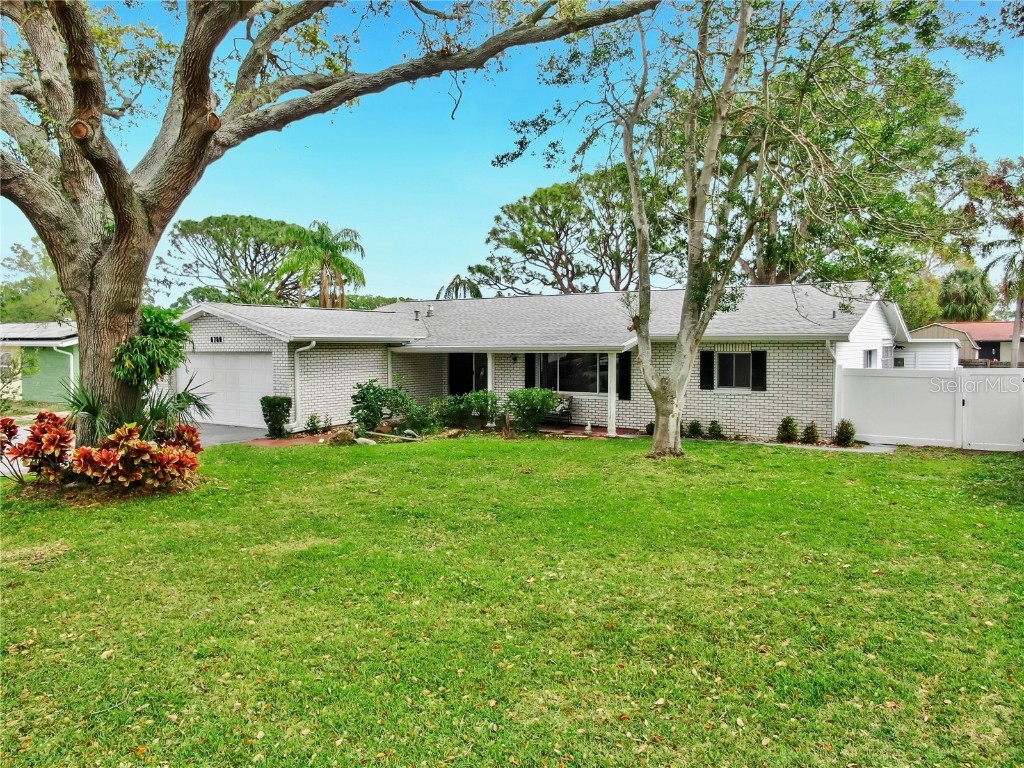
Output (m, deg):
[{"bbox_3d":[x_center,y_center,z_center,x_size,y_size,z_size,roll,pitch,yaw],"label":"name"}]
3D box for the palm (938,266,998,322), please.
[{"bbox_3d":[29.383,-3.911,45.865,3.890,7.300,3.890,0,3,0],"label":"palm"}]

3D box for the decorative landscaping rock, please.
[{"bbox_3d":[-4.108,1.264,17.231,0.660,0.380,0.500,0,3,0],"label":"decorative landscaping rock"}]

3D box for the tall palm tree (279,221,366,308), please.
[{"bbox_3d":[-9.741,-3.988,36.835,4.590,8.890,4.590,0,3,0],"label":"tall palm tree"}]

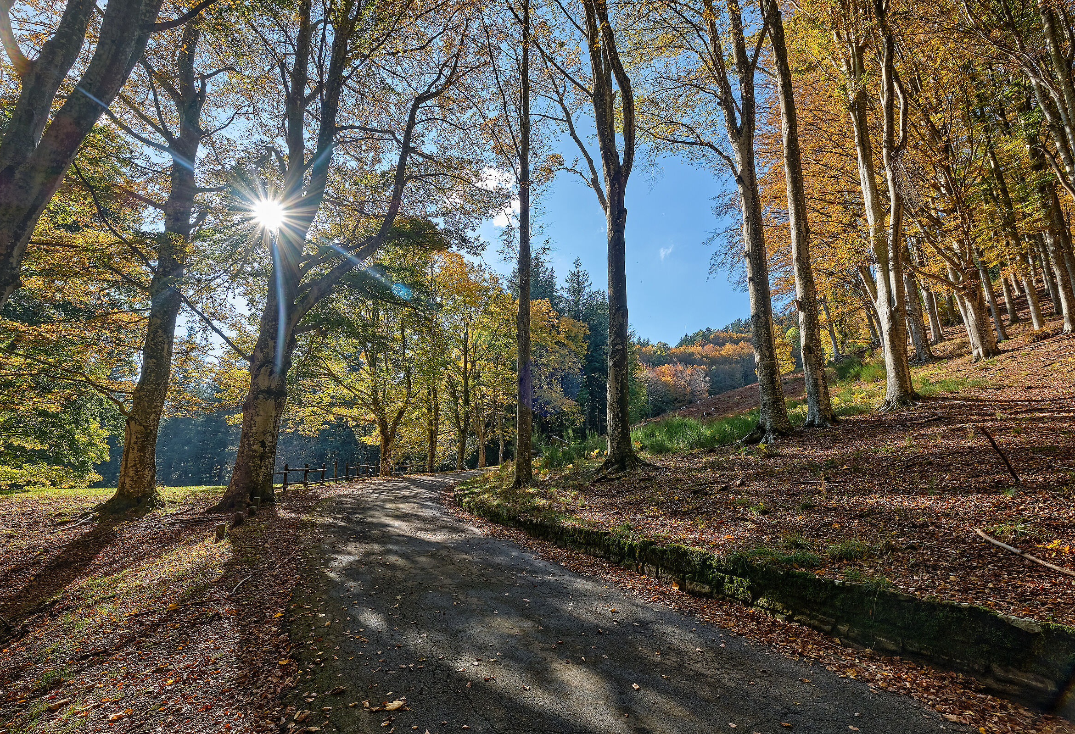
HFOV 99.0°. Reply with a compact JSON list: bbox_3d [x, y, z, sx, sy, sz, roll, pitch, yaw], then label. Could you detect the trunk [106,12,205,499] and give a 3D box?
[{"bbox_3d":[-10.500,-3.676,13.282,1.150,15.000,1.050,9,-14,-40],"label":"trunk"}]

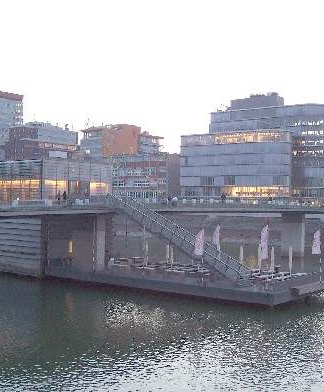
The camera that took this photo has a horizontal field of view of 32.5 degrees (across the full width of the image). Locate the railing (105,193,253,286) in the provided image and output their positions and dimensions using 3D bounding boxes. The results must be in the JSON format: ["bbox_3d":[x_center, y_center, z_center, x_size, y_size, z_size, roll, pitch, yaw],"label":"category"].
[{"bbox_3d":[1.850,4.608,65.164,18.100,9.550,3.200,0,0,33],"label":"railing"}]

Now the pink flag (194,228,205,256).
[{"bbox_3d":[3.897,4.895,58.471,1.000,2.950,0.200,1,0,-6],"label":"pink flag"}]

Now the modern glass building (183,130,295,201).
[{"bbox_3d":[28.193,-8.777,202.738,38.570,25.780,18.000,0,0,34],"label":"modern glass building"}]

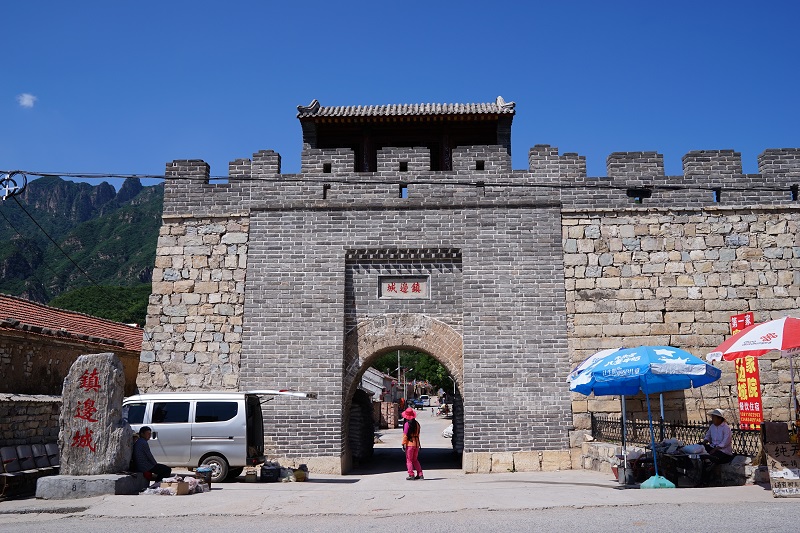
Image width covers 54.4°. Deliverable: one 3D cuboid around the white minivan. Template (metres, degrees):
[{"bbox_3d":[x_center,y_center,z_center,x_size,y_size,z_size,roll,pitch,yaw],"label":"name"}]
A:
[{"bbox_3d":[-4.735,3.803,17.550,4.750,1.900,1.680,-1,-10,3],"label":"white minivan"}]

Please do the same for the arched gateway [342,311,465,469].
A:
[{"bbox_3d":[0.123,3.205,19.743,2.950,3.740,2.200,-1,-10,2],"label":"arched gateway"}]

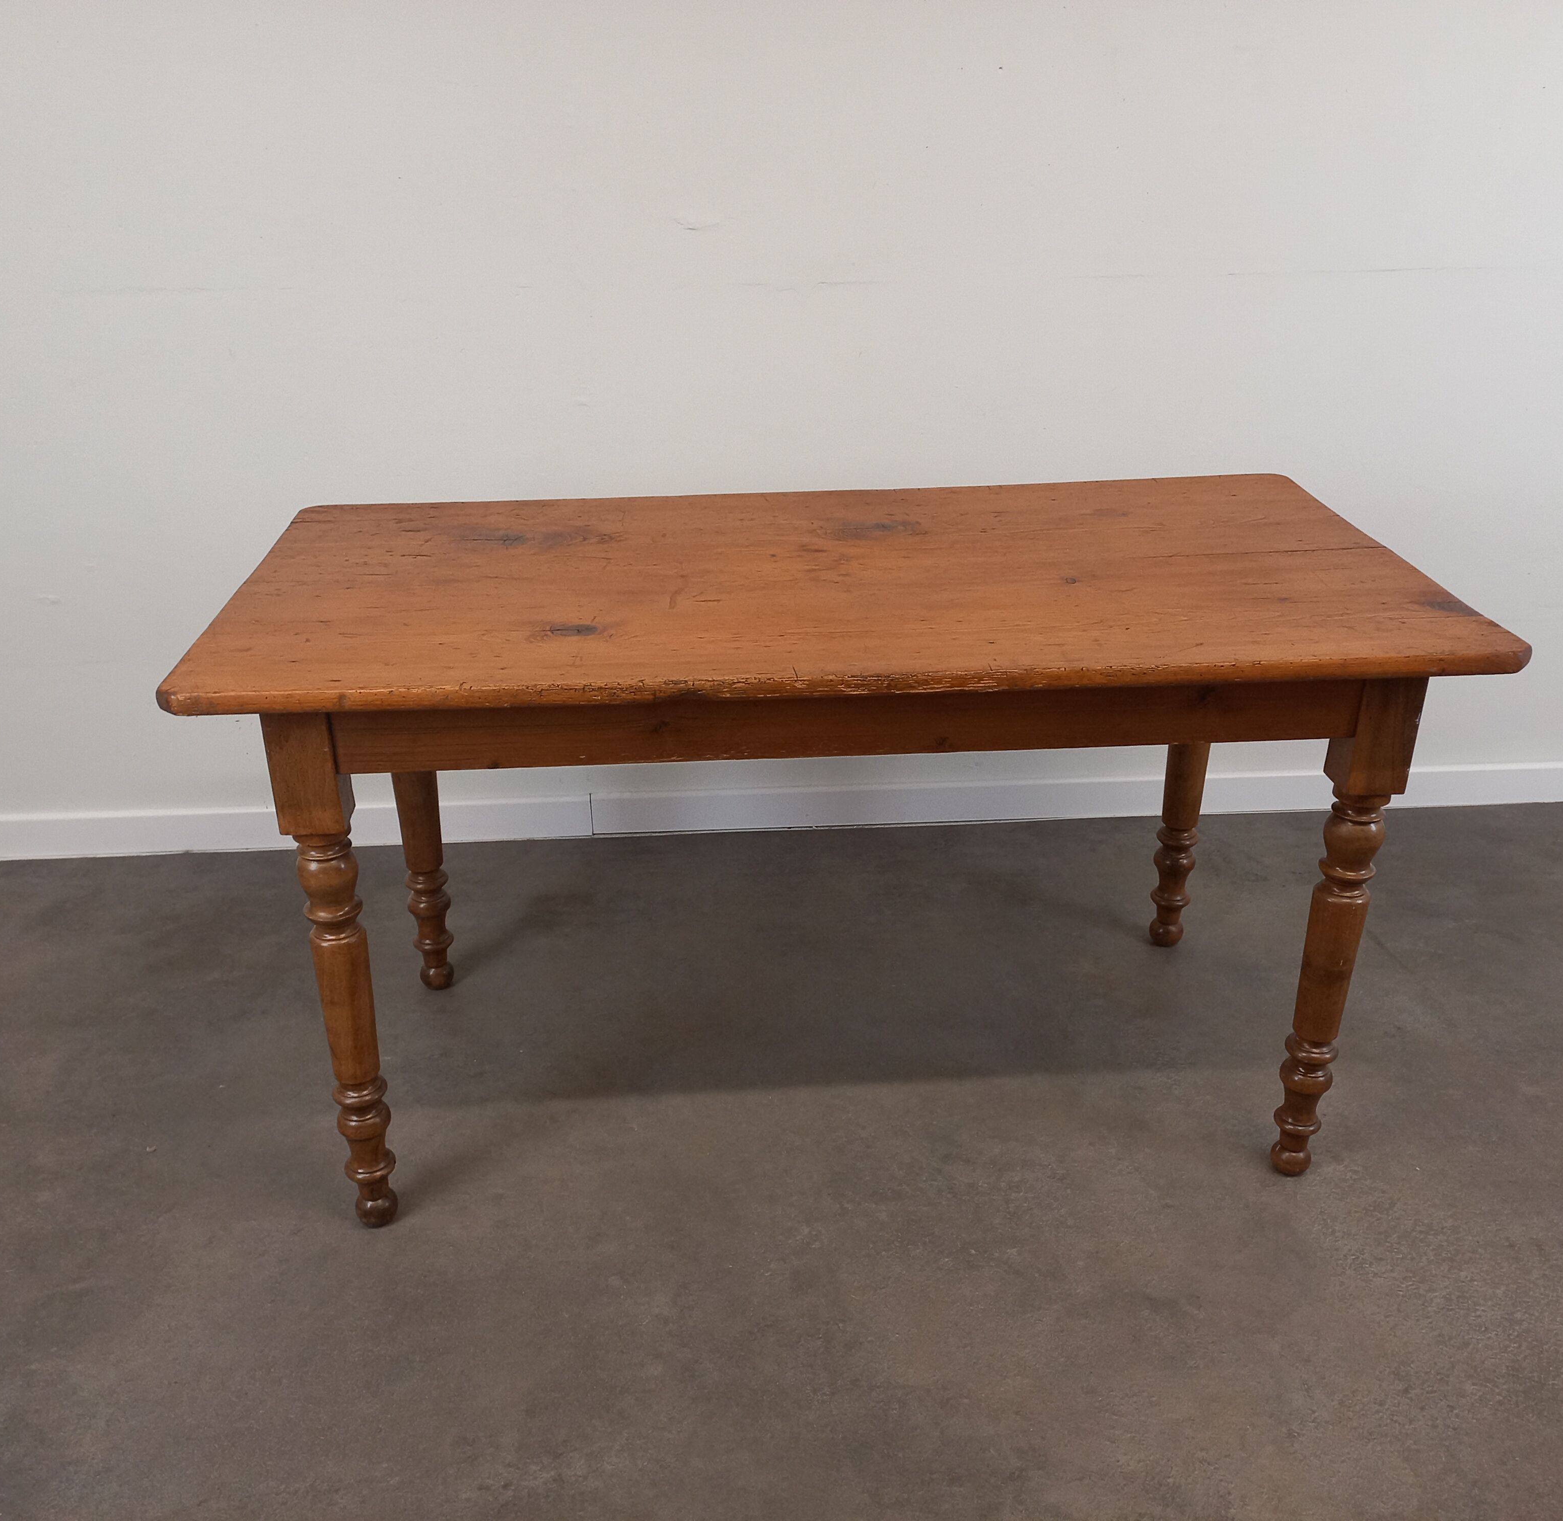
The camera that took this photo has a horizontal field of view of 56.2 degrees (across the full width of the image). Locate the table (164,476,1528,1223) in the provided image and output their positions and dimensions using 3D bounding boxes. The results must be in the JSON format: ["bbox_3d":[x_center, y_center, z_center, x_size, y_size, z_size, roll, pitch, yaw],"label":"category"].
[{"bbox_3d":[0.059,0.106,1.960,1.410,0.760,0.670,-2,26,-4],"label":"table"}]

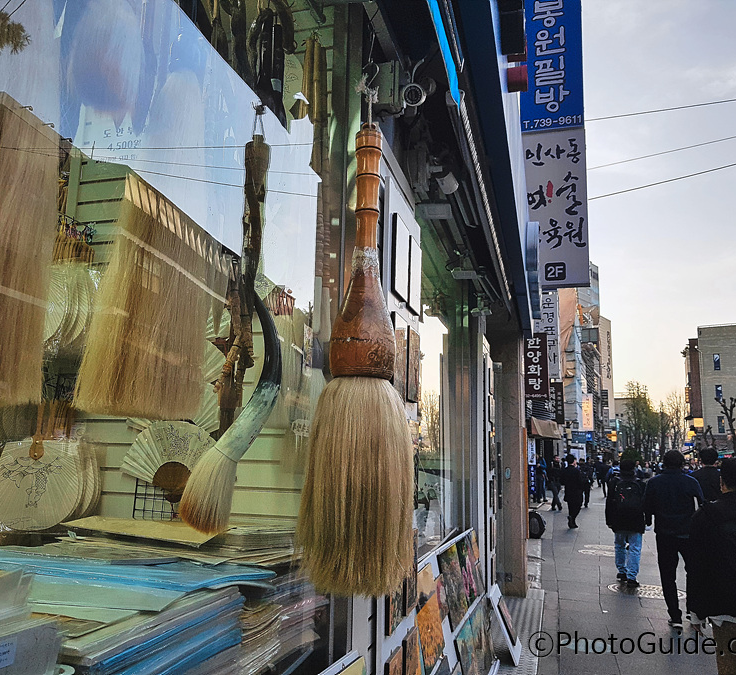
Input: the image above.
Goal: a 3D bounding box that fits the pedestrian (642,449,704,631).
[{"bbox_3d":[3.106,2.045,6.957,0.560,1.764,0.460,-2,-10,18],"label":"pedestrian"}]

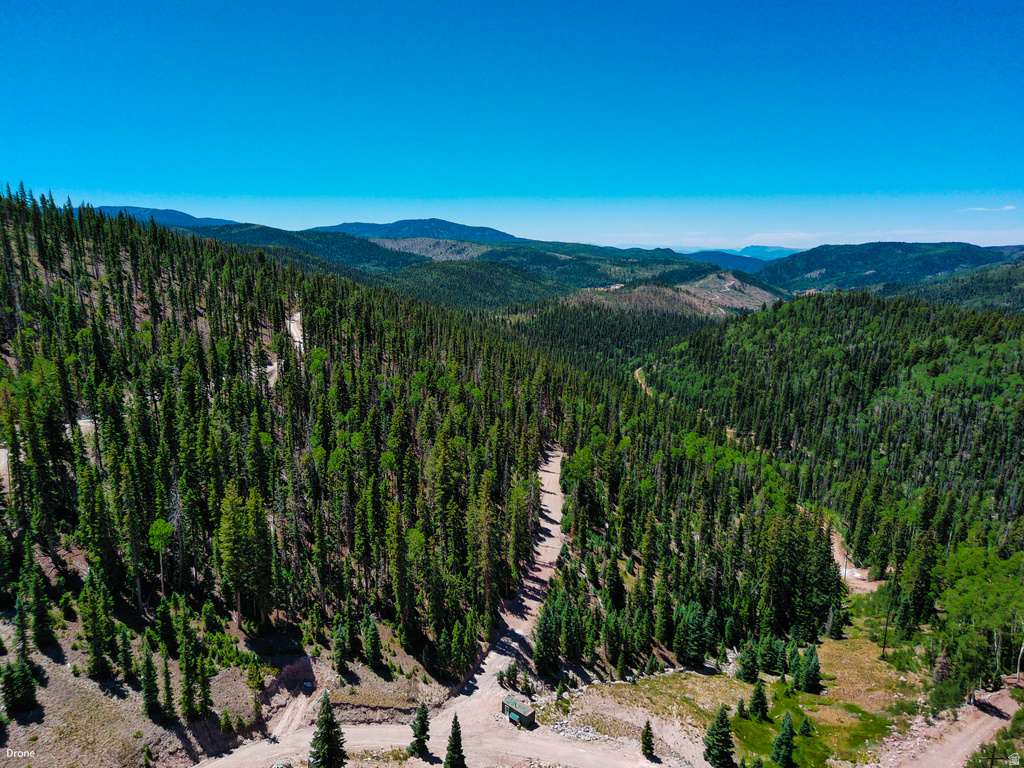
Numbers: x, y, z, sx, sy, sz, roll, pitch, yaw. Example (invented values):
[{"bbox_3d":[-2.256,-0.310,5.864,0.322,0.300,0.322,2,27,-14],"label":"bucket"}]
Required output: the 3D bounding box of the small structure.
[{"bbox_3d":[1.300,61.962,128.546,6.150,2.500,2.400,11,15,43],"label":"small structure"}]

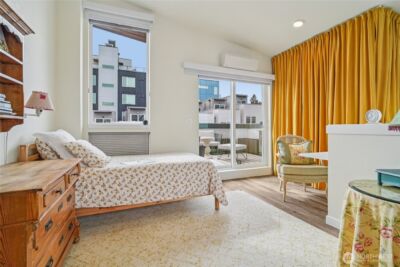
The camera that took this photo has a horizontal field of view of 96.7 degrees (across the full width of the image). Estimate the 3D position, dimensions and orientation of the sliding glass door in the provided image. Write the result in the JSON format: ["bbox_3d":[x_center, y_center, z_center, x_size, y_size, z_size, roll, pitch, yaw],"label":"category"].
[{"bbox_3d":[0.837,-0.194,3.999,1.845,2.031,0.110,0,0,-21],"label":"sliding glass door"}]

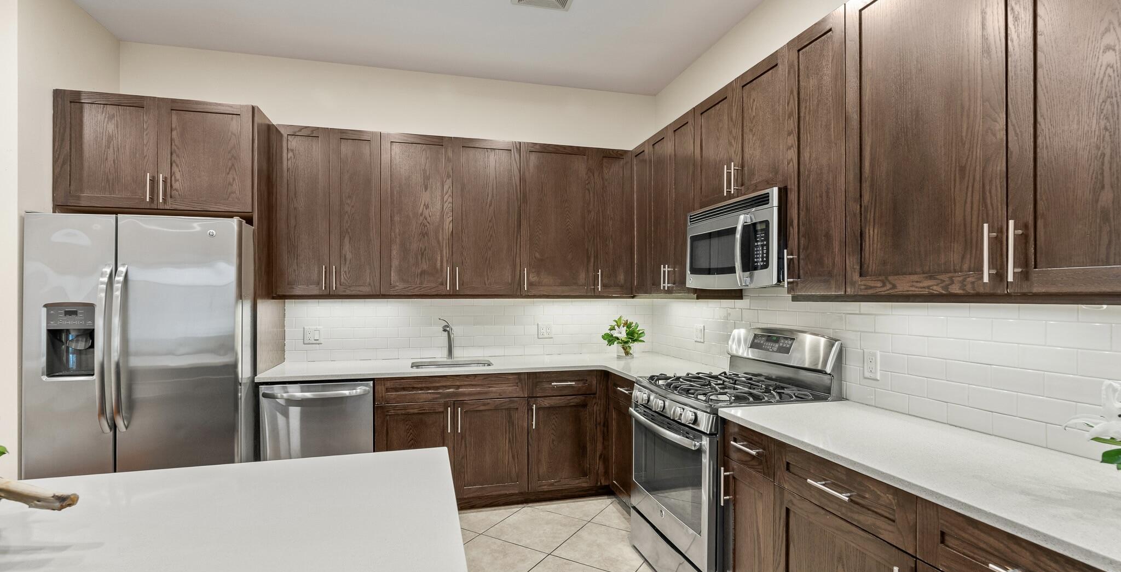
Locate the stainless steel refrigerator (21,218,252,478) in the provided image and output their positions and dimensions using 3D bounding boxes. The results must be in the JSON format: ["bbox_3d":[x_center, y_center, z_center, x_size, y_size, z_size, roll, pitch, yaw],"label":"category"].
[{"bbox_3d":[-2.215,0.535,2.835,0.910,1.770,0.840,0,-1,-15],"label":"stainless steel refrigerator"}]

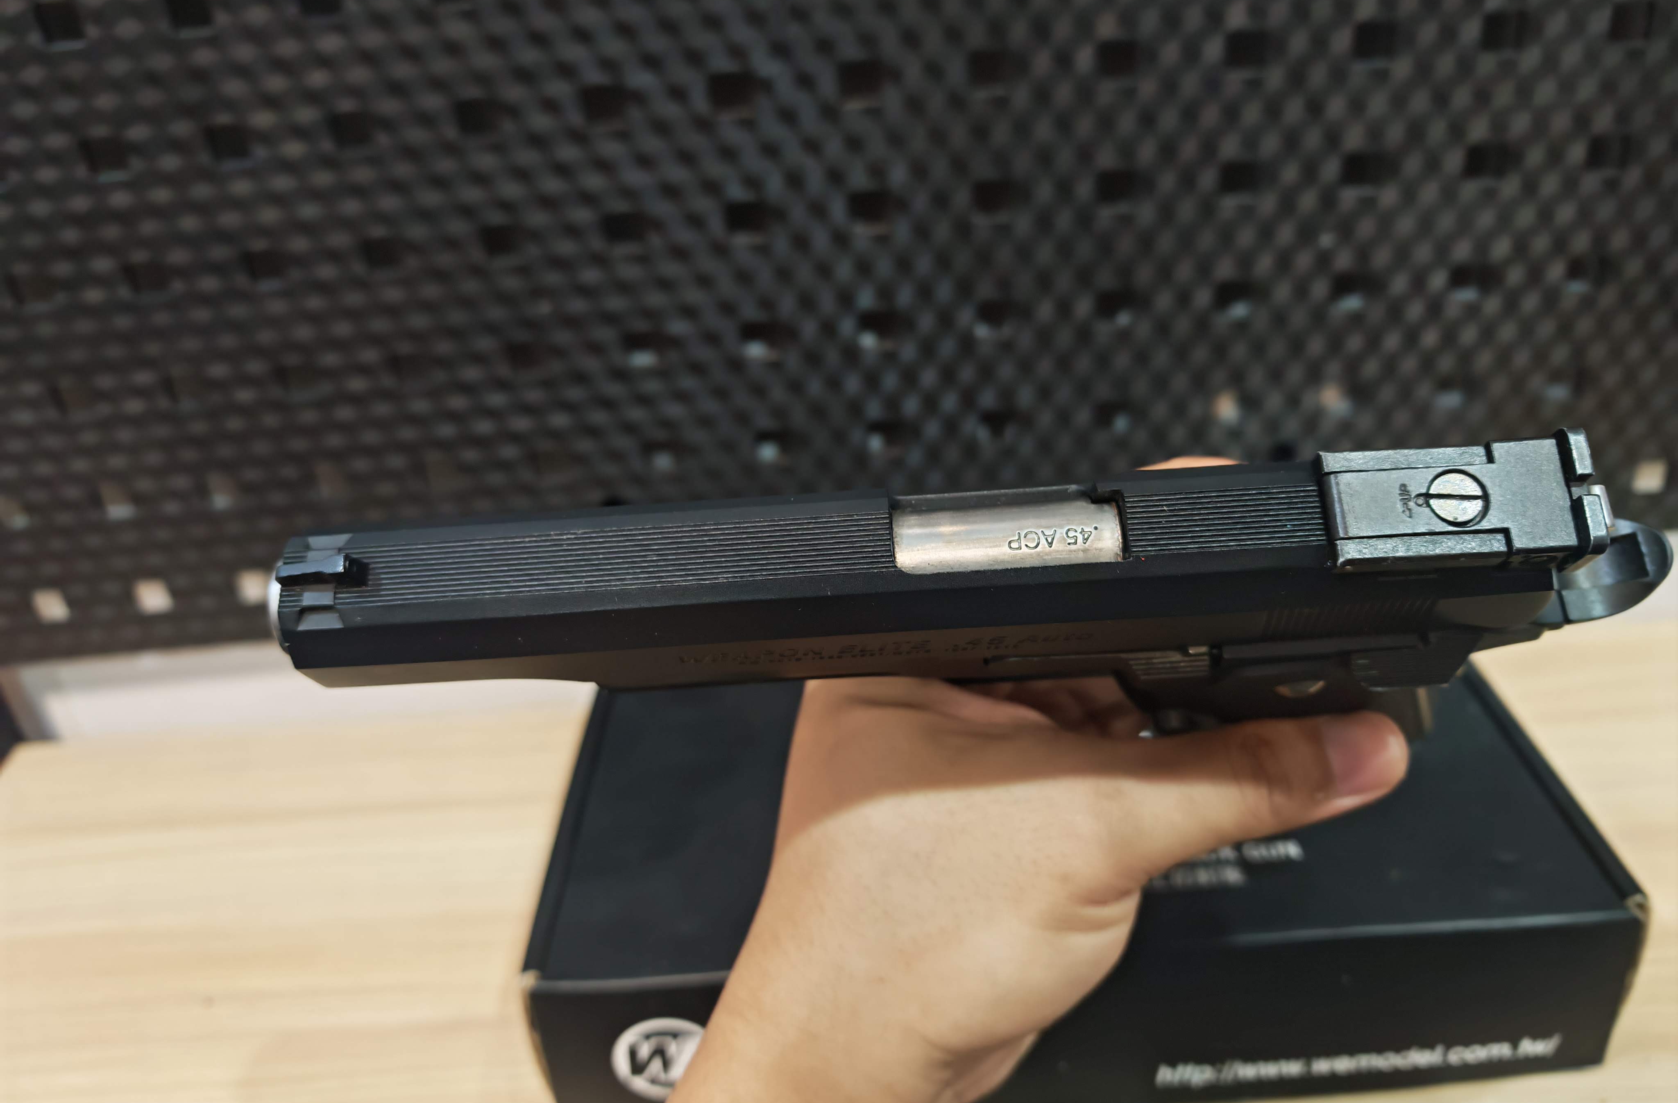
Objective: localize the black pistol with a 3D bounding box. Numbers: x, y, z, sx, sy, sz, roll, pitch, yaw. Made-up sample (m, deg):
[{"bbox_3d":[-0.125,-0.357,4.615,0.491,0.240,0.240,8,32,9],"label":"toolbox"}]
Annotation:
[{"bbox_3d":[0.027,0.021,0.230,0.221,0.139,0.037,-4,68,1],"label":"black pistol"}]

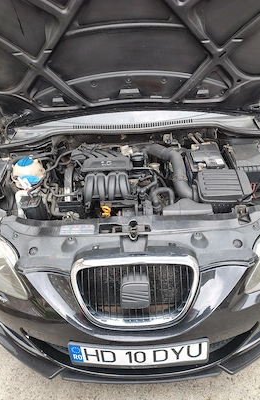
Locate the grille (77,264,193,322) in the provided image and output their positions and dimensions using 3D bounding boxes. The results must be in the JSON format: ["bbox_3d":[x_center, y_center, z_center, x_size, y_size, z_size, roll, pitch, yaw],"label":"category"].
[{"bbox_3d":[0.020,0.325,1.034,0.410,0.215,0.080,-2,13,2],"label":"grille"}]

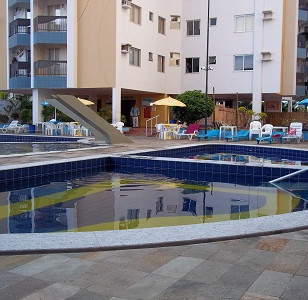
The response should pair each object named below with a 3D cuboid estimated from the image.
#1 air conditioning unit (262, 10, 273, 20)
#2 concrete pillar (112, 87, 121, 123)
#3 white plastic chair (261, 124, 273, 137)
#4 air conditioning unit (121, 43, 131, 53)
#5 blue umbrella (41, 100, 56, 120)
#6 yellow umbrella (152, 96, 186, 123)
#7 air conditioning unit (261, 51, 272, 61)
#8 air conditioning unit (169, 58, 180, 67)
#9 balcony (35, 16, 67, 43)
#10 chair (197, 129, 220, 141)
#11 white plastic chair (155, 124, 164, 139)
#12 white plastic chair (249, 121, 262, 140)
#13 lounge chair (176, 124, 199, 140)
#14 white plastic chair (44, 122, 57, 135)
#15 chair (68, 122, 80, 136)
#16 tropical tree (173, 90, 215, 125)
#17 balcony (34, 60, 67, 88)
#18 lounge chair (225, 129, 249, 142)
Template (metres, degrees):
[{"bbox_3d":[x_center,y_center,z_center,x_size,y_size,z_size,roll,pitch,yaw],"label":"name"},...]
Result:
[{"bbox_3d":[7.851,-9.259,28.700,0.620,0.550,0.480,3,5,28],"label":"air conditioning unit"},{"bbox_3d":[-2.304,-2.358,25.700,0.320,2.850,0.450,3,5,28],"label":"concrete pillar"},{"bbox_3d":[5.663,-0.878,20.700,0.580,0.820,0.580,4,5,37],"label":"white plastic chair"},{"bbox_3d":[-1.739,-6.392,26.300,0.420,0.520,0.600,3,5,28],"label":"air conditioning unit"},{"bbox_3d":[-5.665,-1.939,24.000,1.750,2.200,1.750,0,4,-13],"label":"blue umbrella"},{"bbox_3d":[0.759,-1.569,20.500,1.750,2.120,1.750,1,4,0],"label":"yellow umbrella"},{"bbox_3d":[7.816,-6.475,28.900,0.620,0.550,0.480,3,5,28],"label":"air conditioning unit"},{"bbox_3d":[1.533,-6.527,31.100,0.720,0.540,0.550,-1,5,-25],"label":"air conditioning unit"},{"bbox_3d":[-6.426,-7.554,26.696,2.200,1.720,1.250,1,4,5],"label":"balcony"},{"bbox_3d":[2.807,-0.742,21.178,0.620,0.550,1.650,3,5,27],"label":"chair"},{"bbox_3d":[0.301,-0.993,21.600,0.550,0.800,0.550,4,6,41],"label":"white plastic chair"},{"bbox_3d":[5.348,-0.981,22.105,0.580,0.960,0.600,2,4,13],"label":"white plastic chair"},{"bbox_3d":[1.627,-0.855,20.200,0.680,0.780,1.500,4,5,37],"label":"lounge chair"},{"bbox_3d":[-6.333,-1.326,25.649,0.570,0.800,0.570,4,5,34],"label":"white plastic chair"},{"bbox_3d":[-4.492,-1.172,23.300,0.570,0.800,0.560,3,5,32],"label":"chair"},{"bbox_3d":[2.453,-2.560,26.087,2.550,2.350,2.500,1,4,0],"label":"tropical tree"},{"bbox_3d":[-6.539,-4.871,27.195,2.150,1.750,1.250,1,4,6],"label":"balcony"},{"bbox_3d":[4.220,-0.722,21.173,0.620,0.550,1.650,3,5,27],"label":"lounge chair"}]

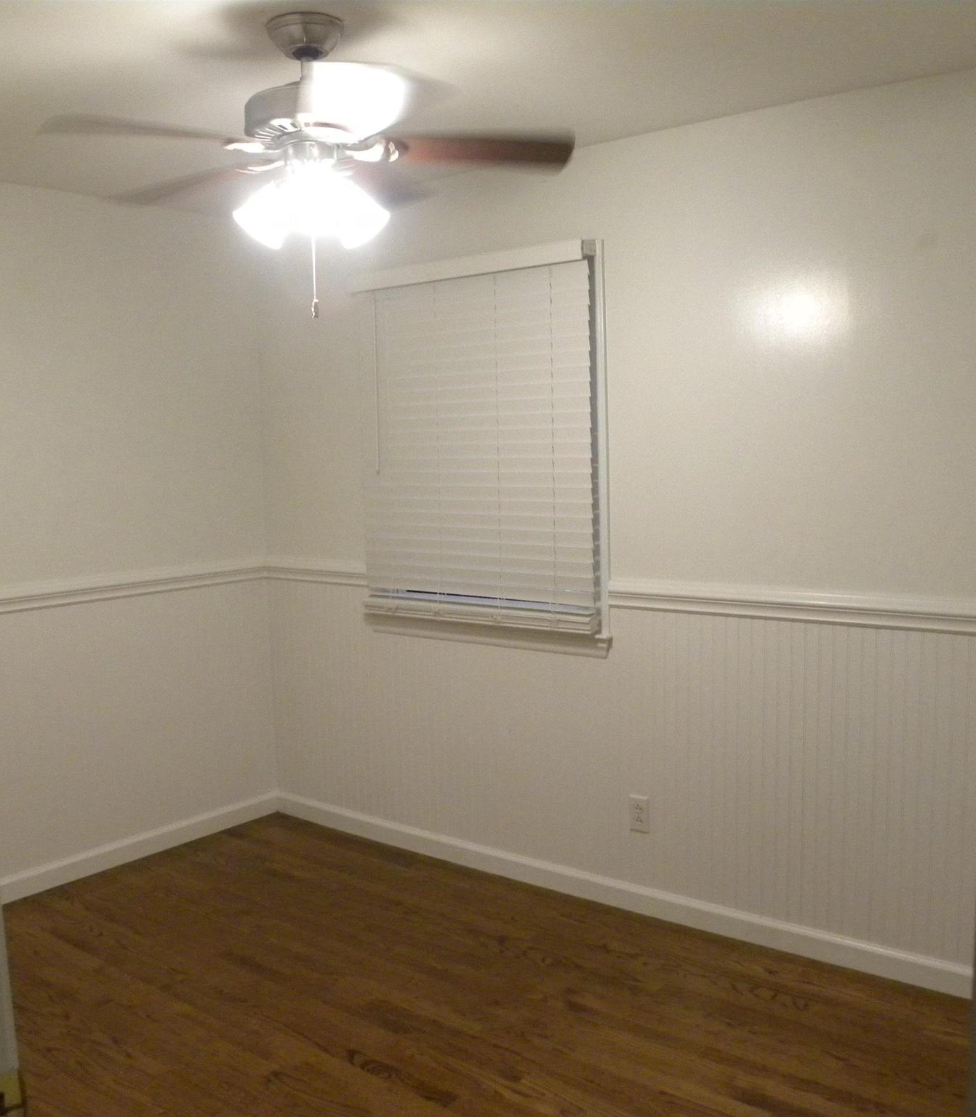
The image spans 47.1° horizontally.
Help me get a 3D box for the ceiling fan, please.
[{"bbox_3d":[-0.355,-0.824,2.362,1.050,0.590,1.060,-1,5,0],"label":"ceiling fan"}]

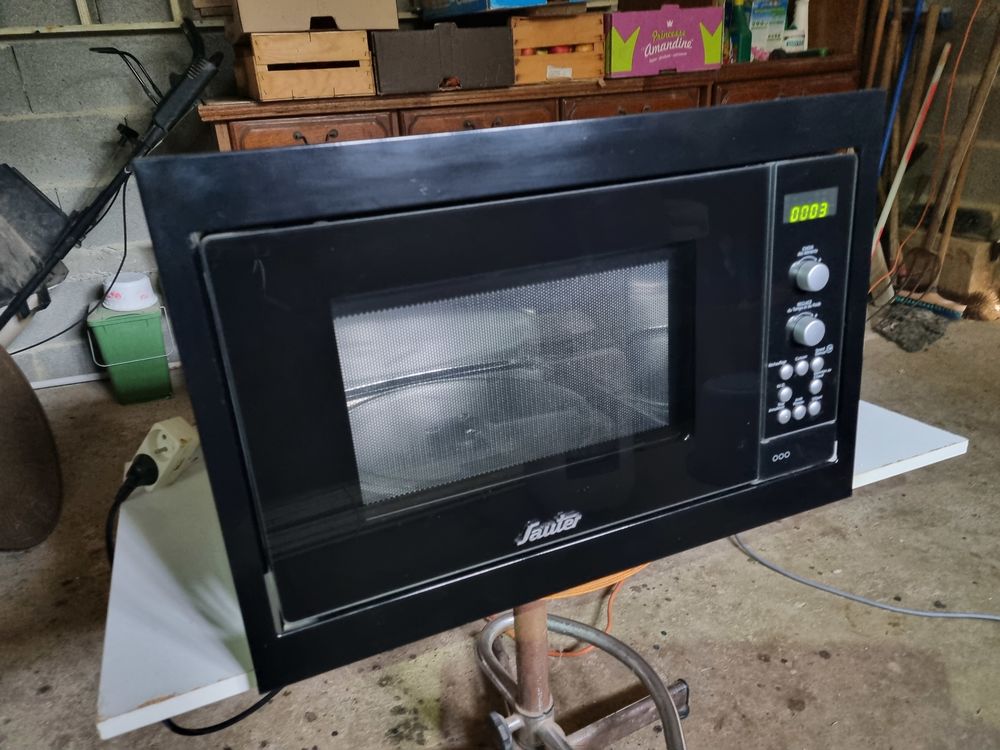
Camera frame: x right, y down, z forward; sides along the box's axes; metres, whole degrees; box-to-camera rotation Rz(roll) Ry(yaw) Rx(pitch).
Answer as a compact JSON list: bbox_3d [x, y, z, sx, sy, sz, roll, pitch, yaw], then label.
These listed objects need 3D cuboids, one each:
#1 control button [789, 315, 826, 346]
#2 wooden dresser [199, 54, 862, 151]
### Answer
[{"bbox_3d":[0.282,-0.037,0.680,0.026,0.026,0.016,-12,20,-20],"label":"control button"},{"bbox_3d":[0.179,-0.602,2.671,2.198,0.847,0.490,-12,25,-18],"label":"wooden dresser"}]

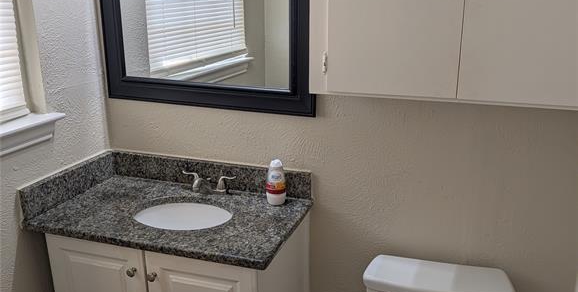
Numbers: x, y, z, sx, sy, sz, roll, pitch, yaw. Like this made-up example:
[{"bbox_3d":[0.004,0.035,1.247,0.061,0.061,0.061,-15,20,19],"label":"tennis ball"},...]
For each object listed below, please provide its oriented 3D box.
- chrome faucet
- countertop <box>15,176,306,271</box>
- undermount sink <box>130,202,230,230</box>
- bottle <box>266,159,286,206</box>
[{"bbox_3d":[-0.313,0.145,1.997,0.237,0.087,0.126,5,17,18],"label":"chrome faucet"},{"bbox_3d":[-0.406,0.239,1.887,0.874,0.033,0.486,5,17,18],"label":"countertop"},{"bbox_3d":[-0.375,0.325,1.887,0.392,0.149,0.322,5,17,18],"label":"undermount sink"},{"bbox_3d":[-0.045,0.129,1.907,0.075,0.168,0.059,1,16,5],"label":"bottle"}]

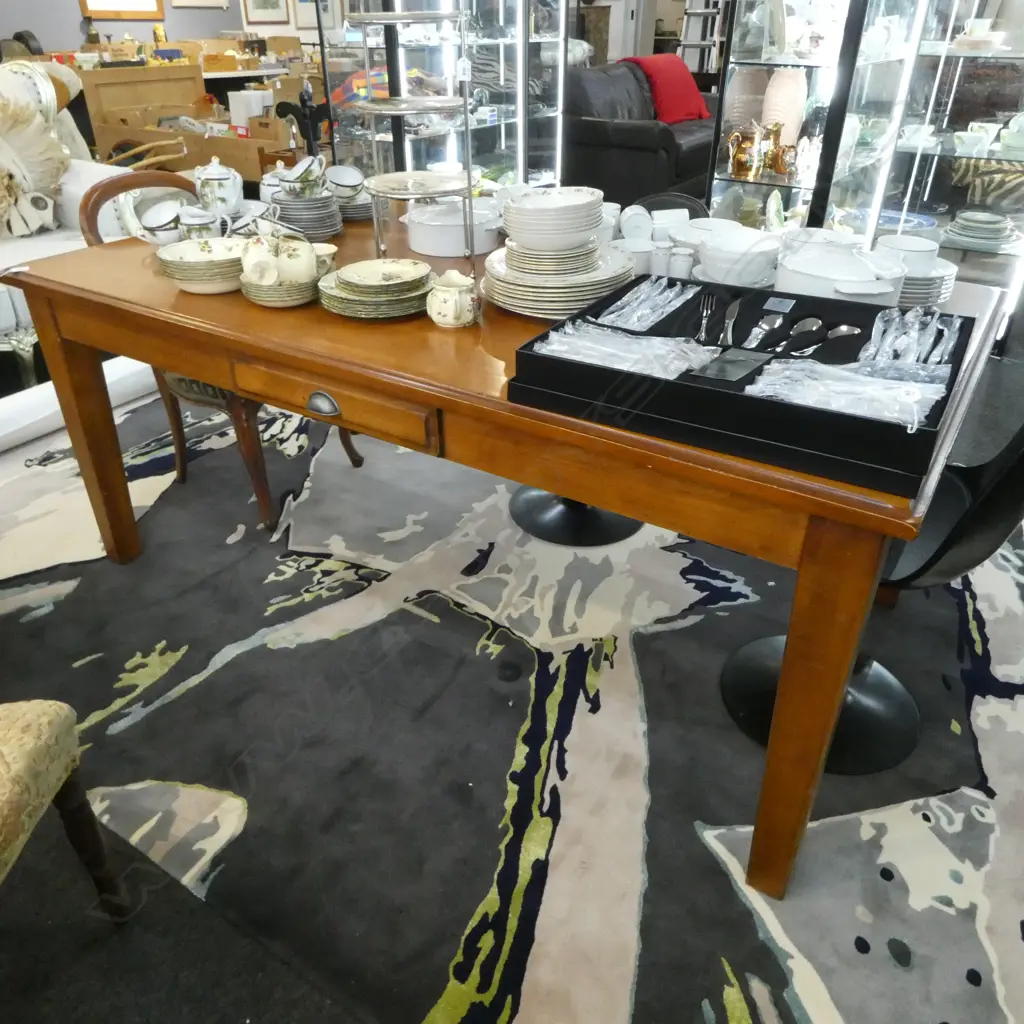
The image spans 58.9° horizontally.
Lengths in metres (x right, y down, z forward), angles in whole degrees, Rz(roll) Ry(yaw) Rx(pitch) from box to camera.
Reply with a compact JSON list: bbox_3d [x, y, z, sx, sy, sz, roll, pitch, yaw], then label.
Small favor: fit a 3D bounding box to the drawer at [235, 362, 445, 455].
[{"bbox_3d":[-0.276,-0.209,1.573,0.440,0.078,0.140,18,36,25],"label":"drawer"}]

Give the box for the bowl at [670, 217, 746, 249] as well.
[{"bbox_3d":[0.424,-0.587,1.935,0.155,0.068,0.155,1,32,0],"label":"bowl"}]

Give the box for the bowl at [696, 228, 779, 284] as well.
[{"bbox_3d":[0.452,-0.506,1.804,0.155,0.070,0.155,1,32,0],"label":"bowl"}]

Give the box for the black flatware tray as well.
[{"bbox_3d":[0.344,-0.224,1.348,0.557,0.088,0.427,16,35,22],"label":"black flatware tray"}]

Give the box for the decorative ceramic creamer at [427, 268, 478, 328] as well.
[{"bbox_3d":[-0.106,-0.368,1.572,0.086,0.080,0.102,-6,33,-10],"label":"decorative ceramic creamer"}]

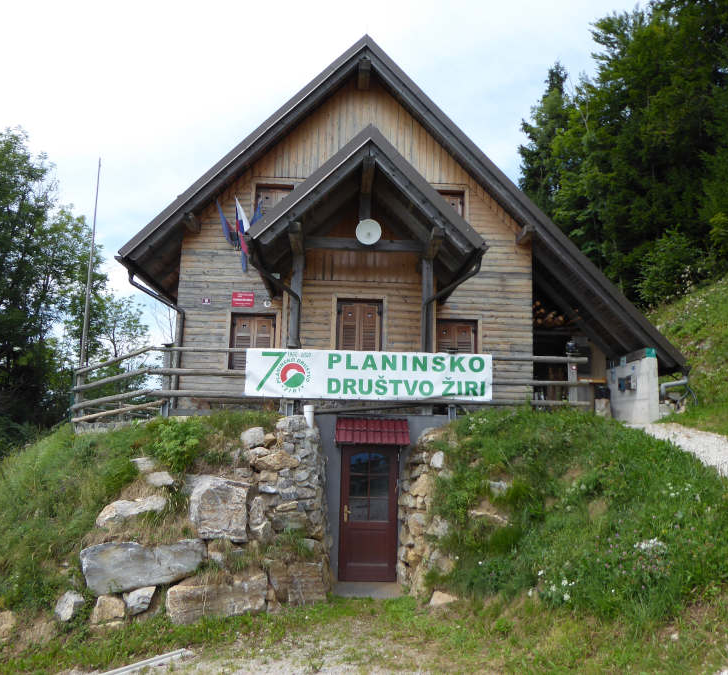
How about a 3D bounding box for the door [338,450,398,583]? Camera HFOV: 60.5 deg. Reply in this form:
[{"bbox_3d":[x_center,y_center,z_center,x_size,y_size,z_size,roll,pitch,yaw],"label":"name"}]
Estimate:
[{"bbox_3d":[0.082,2.644,9.448,0.887,2.002,0.080,2,-8,-2],"label":"door"}]

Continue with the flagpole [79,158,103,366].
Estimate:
[{"bbox_3d":[-5.017,-1.056,11.414,0.100,4.680,0.100,2,-8,-2],"label":"flagpole"}]

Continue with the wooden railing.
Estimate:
[{"bbox_3d":[-1.006,0.995,11.141,9.310,1.220,2.420,2,-9,-2],"label":"wooden railing"}]

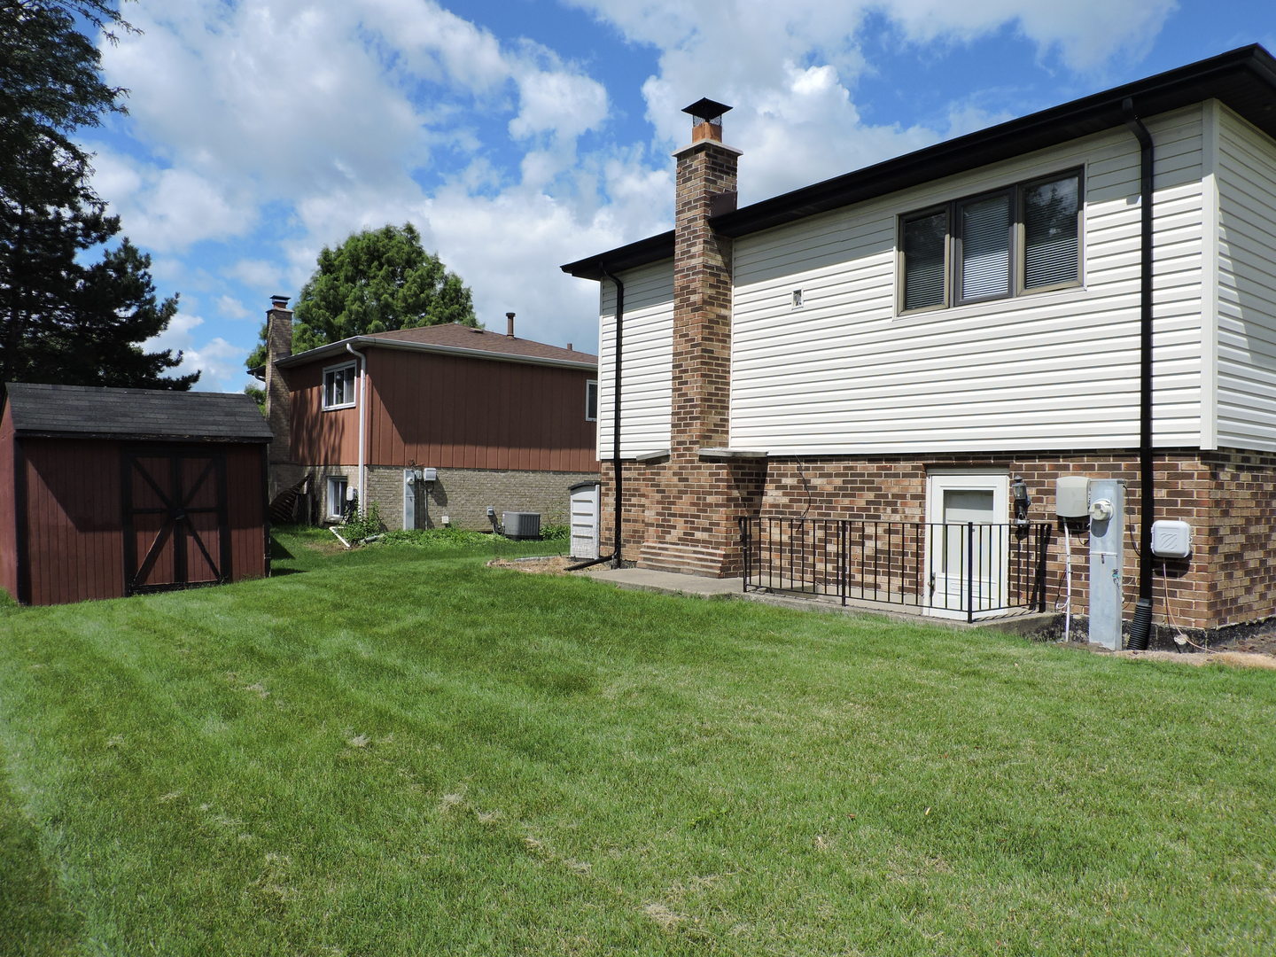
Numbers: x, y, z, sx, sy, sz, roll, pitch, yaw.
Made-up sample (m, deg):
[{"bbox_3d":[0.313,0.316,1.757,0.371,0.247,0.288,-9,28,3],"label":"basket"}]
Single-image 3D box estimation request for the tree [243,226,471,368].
[{"bbox_3d":[-11.147,-4.359,35.996,9.600,11.950,9.600,1,0,-39],"label":"tree"}]

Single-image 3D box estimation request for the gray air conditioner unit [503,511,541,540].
[{"bbox_3d":[-2.833,1.141,21.511,0.660,0.630,0.660,1,0,-39],"label":"gray air conditioner unit"}]

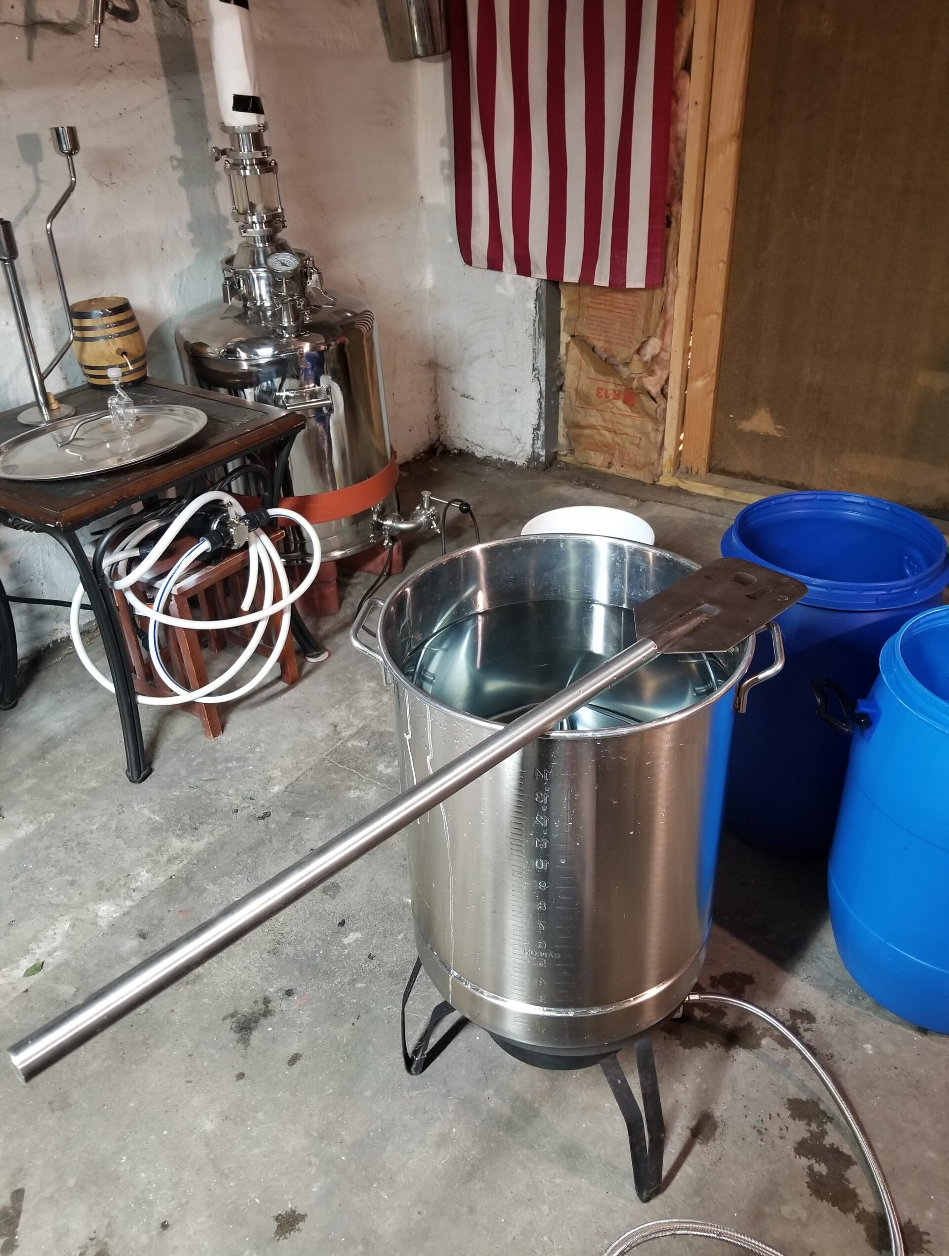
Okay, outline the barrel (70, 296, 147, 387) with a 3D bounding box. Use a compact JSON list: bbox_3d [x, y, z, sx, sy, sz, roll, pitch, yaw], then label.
[{"bbox_3d":[-0.891,-0.694,2.318,0.163,0.189,0.163,-3,33,0],"label":"barrel"}]

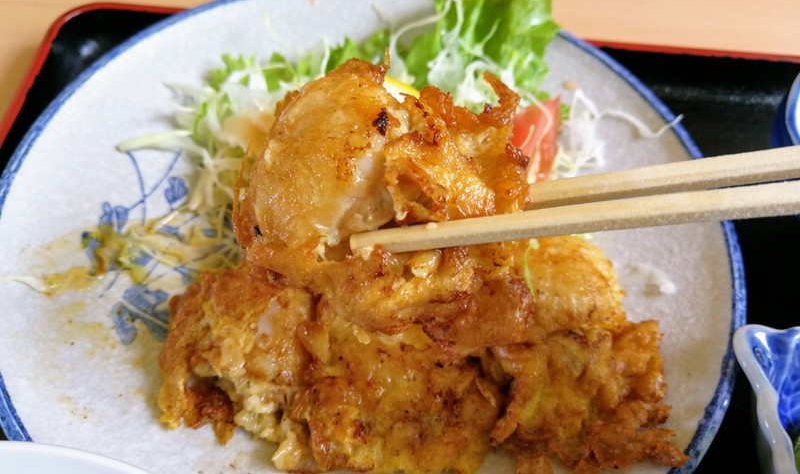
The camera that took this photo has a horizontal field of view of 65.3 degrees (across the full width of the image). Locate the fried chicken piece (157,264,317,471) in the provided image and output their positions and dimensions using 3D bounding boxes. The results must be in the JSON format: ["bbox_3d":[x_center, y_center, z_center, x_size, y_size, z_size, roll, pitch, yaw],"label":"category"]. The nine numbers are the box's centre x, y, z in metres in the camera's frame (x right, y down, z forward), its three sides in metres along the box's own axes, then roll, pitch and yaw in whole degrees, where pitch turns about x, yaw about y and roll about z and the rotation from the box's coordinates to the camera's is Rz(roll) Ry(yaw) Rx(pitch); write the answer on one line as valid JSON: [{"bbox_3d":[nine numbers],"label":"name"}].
[{"bbox_3d":[-0.040,0.033,0.170,0.041,0.025,0.047,5,55,0],"label":"fried chicken piece"}]

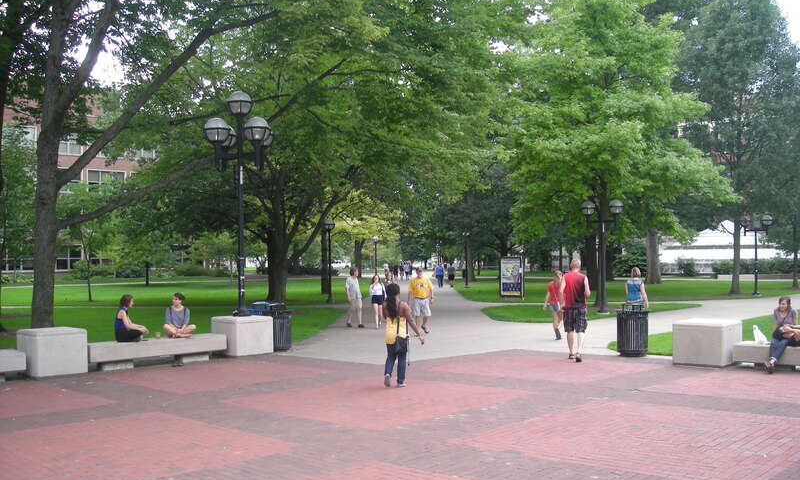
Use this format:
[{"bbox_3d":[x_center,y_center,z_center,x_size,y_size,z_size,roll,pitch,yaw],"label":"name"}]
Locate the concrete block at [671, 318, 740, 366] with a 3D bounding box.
[{"bbox_3d":[5.770,1.930,15.100,0.920,0.710,0.920,-2,-2,44],"label":"concrete block"}]

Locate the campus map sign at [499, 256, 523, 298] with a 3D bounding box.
[{"bbox_3d":[5.652,1.977,41.000,1.150,2.180,0.280,-1,-2,21],"label":"campus map sign"}]

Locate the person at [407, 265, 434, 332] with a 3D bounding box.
[{"bbox_3d":[0.566,1.617,21.800,0.660,1.760,0.500,-1,-2,3],"label":"person"}]

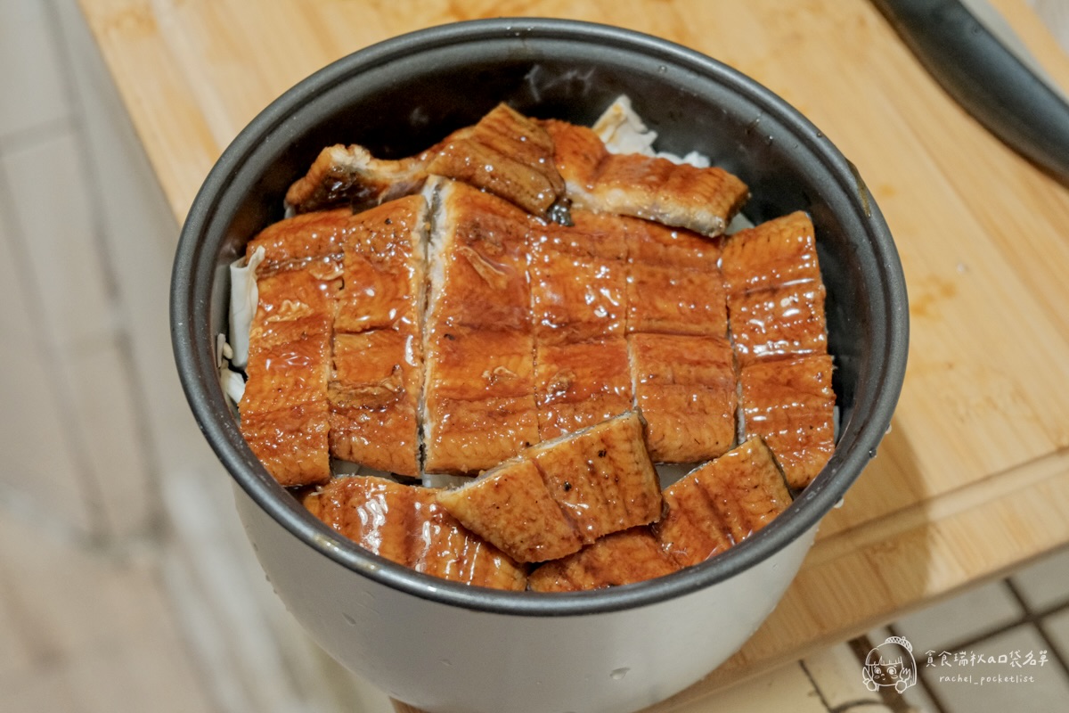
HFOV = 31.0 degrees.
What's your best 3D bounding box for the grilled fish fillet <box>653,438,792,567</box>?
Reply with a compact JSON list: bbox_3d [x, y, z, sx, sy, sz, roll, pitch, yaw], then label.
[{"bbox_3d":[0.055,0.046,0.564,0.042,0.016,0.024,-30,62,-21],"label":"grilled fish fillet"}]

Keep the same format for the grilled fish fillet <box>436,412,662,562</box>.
[{"bbox_3d":[0.007,0.043,0.555,0.062,0.017,0.029,-22,59,-17],"label":"grilled fish fillet"}]

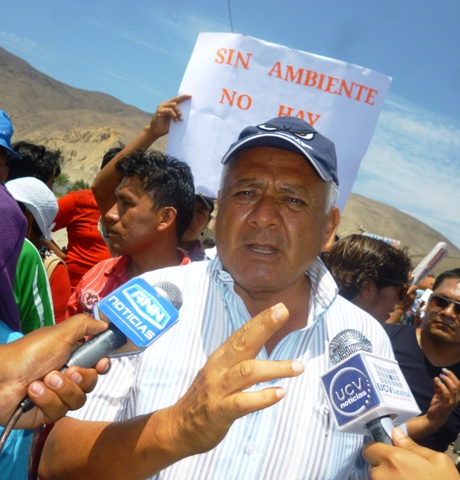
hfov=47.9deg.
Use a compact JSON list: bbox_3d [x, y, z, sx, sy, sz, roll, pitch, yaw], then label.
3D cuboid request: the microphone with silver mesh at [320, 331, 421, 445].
[{"bbox_3d":[0.163,0.186,0.594,0.068,0.188,0.067,20,-50,-34],"label":"microphone with silver mesh"}]

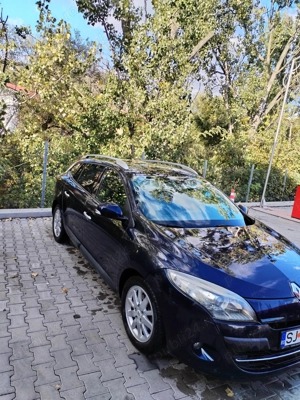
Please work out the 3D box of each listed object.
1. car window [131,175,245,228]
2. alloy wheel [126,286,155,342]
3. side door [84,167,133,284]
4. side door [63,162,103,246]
[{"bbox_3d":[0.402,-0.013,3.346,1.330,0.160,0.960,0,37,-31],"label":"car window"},{"bbox_3d":[-0.028,0.943,2.529,0.170,0.448,0.448,0,12,-34],"label":"alloy wheel"},{"bbox_3d":[-0.426,0.238,3.234,0.260,1.060,1.150,0,12,-31],"label":"side door"},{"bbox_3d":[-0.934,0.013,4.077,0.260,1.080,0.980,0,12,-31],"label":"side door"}]

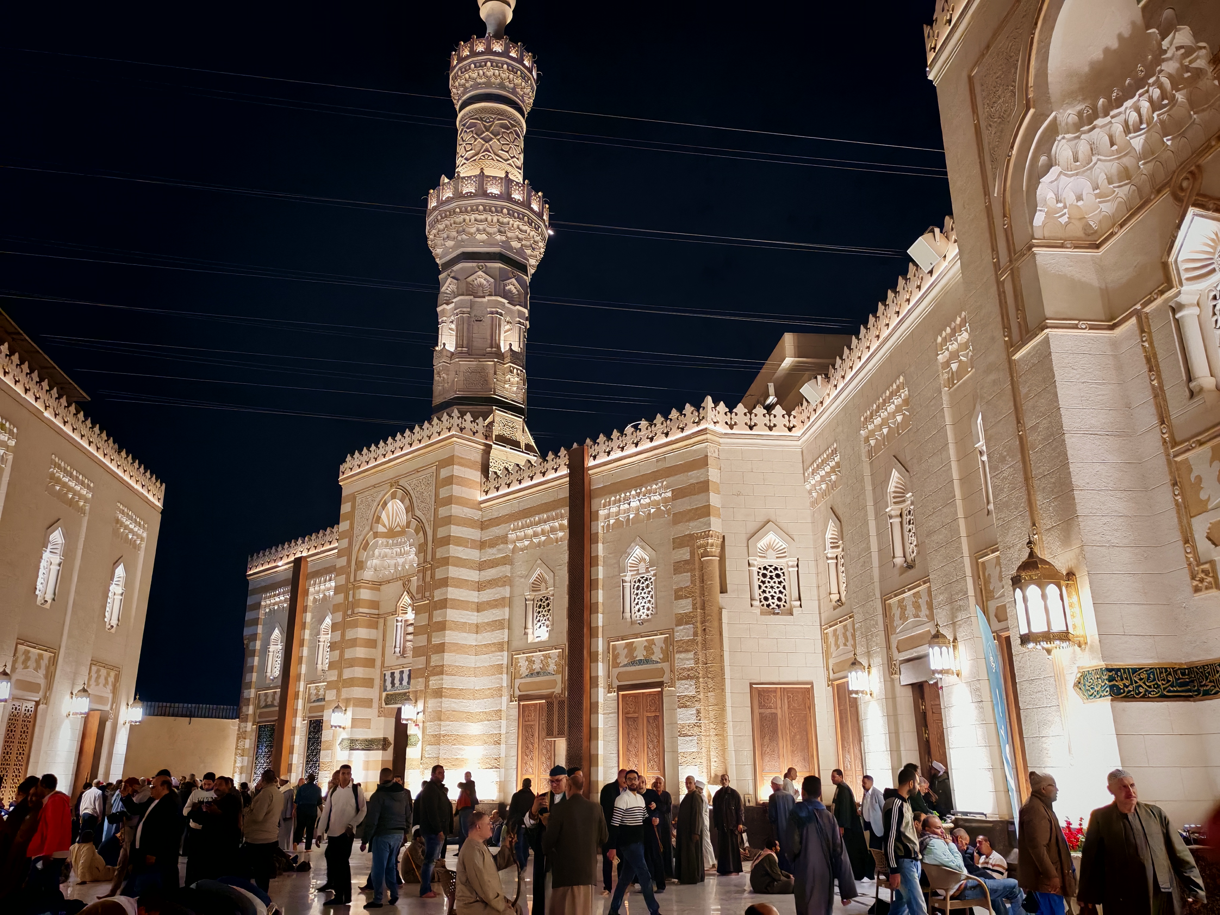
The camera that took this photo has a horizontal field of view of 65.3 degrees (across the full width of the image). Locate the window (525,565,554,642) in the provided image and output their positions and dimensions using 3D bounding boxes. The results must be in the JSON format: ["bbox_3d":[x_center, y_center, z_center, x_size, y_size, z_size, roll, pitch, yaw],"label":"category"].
[{"bbox_3d":[-1.926,4.144,26.795,1.220,2.050,0.250,-18,-25,42],"label":"window"}]

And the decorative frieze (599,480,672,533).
[{"bbox_3d":[0.618,1.188,23.173,2.277,0.800,0.253,-18,-25,42],"label":"decorative frieze"}]

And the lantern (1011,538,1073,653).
[{"bbox_3d":[4.763,1.521,10.542,0.600,1.360,0.600,2,-19,-6],"label":"lantern"}]

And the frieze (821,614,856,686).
[{"bbox_3d":[5.191,4.385,21.609,0.130,1.400,2.150,2,-19,-6],"label":"frieze"}]

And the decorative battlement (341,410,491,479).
[{"bbox_3d":[-6.574,-0.199,31.845,6.600,0.830,1.500,-18,-25,42],"label":"decorative battlement"}]

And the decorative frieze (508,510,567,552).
[{"bbox_3d":[-1.914,1.998,25.546,2.277,0.800,0.253,-18,-25,42],"label":"decorative frieze"}]

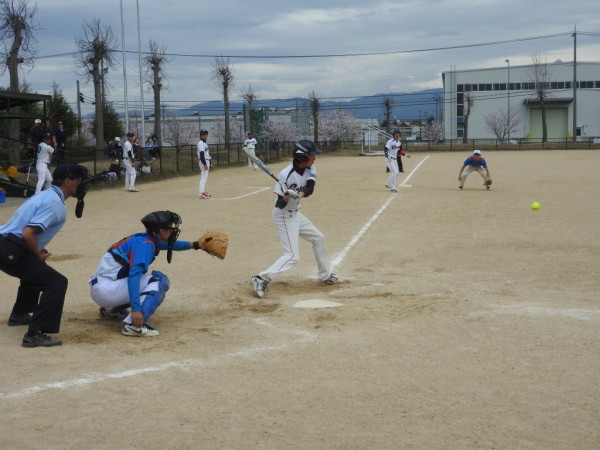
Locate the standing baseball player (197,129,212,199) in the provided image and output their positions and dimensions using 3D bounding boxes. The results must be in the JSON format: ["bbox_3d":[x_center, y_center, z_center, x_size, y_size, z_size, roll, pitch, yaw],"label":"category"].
[{"bbox_3d":[-2.454,-1.571,24.421,0.360,1.740,0.480,1,6,26],"label":"standing baseball player"}]

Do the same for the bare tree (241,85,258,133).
[{"bbox_3d":[-4.022,-8.901,77.745,1.550,5.070,1.550,-1,6,0],"label":"bare tree"}]

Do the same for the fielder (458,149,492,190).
[{"bbox_3d":[4.525,-1.417,24.487,0.880,1.050,0.750,0,6,12],"label":"fielder"}]

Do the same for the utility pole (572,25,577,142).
[{"bbox_3d":[25.846,-13.219,89.446,0.360,11.010,0.360,-1,6,0],"label":"utility pole"}]

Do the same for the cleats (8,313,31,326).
[{"bbox_3d":[-2.433,0.821,8.451,0.290,0.115,0.110,-4,6,-23],"label":"cleats"}]

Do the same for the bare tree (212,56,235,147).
[{"bbox_3d":[-5.626,-9.226,71.644,1.900,7.090,1.900,-1,6,0],"label":"bare tree"}]

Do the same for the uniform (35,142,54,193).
[{"bbox_3d":[-7.016,-1.531,26.135,0.450,1.400,0.500,-3,6,-12],"label":"uniform"}]

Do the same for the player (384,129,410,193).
[{"bbox_3d":[2.534,-1.715,25.040,0.660,1.660,0.480,-3,6,-18],"label":"player"}]

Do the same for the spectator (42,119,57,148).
[{"bbox_3d":[-8.523,-2.795,32.584,0.500,1.660,0.360,-3,6,-15],"label":"spectator"}]

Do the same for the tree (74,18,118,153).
[{"bbox_3d":[-10.594,-7.027,49.631,2.300,7.330,2.300,-1,6,0],"label":"tree"}]

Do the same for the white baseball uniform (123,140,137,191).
[{"bbox_3d":[-4.977,-1.756,27.825,0.360,1.450,0.460,-1,6,0],"label":"white baseball uniform"}]

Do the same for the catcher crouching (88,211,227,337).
[{"bbox_3d":[-1.240,0.370,8.527,1.305,1.000,0.850,-4,6,-23],"label":"catcher crouching"}]

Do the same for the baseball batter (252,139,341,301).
[{"bbox_3d":[-0.058,-0.090,9.963,1.120,1.570,0.620,-6,7,-38],"label":"baseball batter"}]

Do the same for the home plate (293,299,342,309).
[{"bbox_3d":[0.117,0.770,9.060,0.432,0.030,0.432,-5,7,-35],"label":"home plate"}]

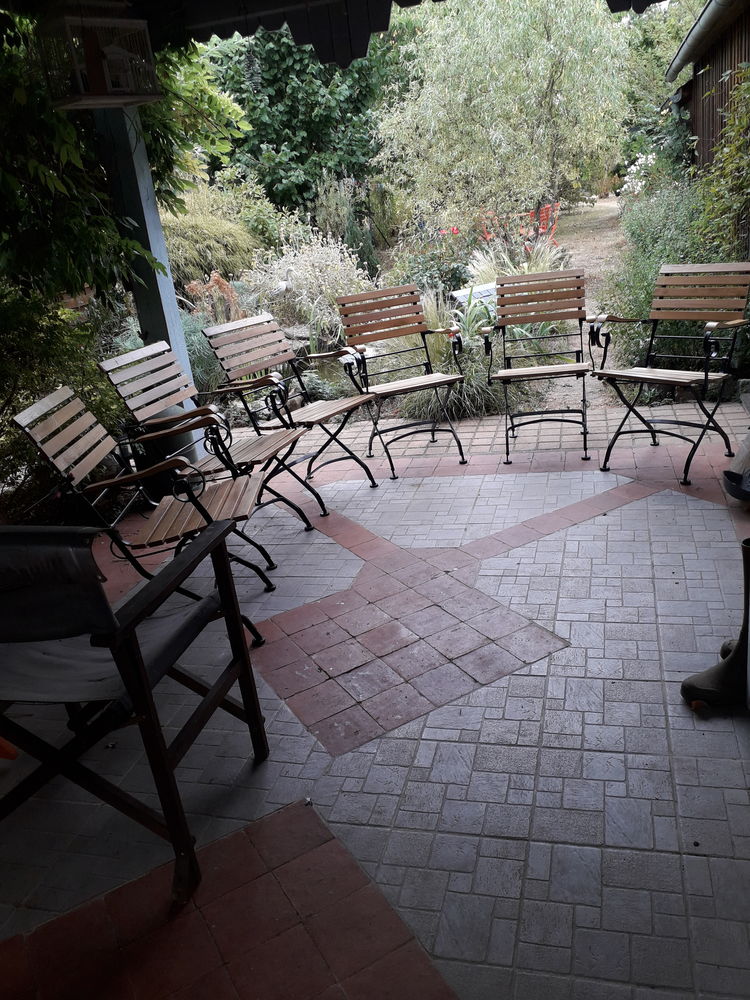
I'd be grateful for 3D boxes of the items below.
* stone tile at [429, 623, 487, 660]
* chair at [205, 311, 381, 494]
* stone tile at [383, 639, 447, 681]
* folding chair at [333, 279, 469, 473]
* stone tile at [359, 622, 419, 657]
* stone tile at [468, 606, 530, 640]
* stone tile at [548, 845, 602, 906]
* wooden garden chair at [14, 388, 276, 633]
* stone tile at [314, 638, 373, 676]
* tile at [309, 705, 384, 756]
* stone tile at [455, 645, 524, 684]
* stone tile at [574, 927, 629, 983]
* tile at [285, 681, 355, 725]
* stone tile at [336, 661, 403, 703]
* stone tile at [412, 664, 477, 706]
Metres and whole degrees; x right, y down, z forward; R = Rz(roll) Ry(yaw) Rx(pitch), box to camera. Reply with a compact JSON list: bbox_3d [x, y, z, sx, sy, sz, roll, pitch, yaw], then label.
[{"bbox_3d":[0.268,0.464,2.523,0.163,0.020,0.163,-18,23,-25],"label":"stone tile"},{"bbox_3d":[-0.374,-0.434,3.788,0.650,0.870,0.566,9,26,37],"label":"chair"},{"bbox_3d":[0.123,0.501,2.406,0.160,0.020,0.160,-18,23,-26],"label":"stone tile"},{"bbox_3d":[0.152,-0.635,4.130,0.566,0.870,0.650,-12,21,-12],"label":"folding chair"},{"bbox_3d":[0.044,0.459,2.545,0.160,0.020,0.160,-18,23,-26],"label":"stone tile"},{"bbox_3d":[0.399,0.410,2.550,0.160,0.020,0.160,-18,23,-26],"label":"stone tile"},{"bbox_3d":[0.419,0.786,1.621,0.097,0.020,0.146,-2,22,16],"label":"stone tile"},{"bbox_3d":[-0.724,0.040,2.725,0.660,0.885,0.570,-7,21,2],"label":"wooden garden chair"},{"bbox_3d":[-0.099,0.517,2.519,0.163,0.020,0.163,-18,23,-25],"label":"stone tile"},{"bbox_3d":[-0.077,0.646,2.172,0.163,0.020,0.163,-18,23,-25],"label":"tile"},{"bbox_3d":[0.351,0.505,2.385,0.163,0.020,0.163,-18,23,-25],"label":"stone tile"},{"bbox_3d":[0.422,0.852,1.449,0.099,0.020,0.098,-1,22,18],"label":"stone tile"},{"bbox_3d":[-0.159,0.605,2.310,0.163,0.020,0.163,-18,23,-25],"label":"tile"},{"bbox_3d":[-0.016,0.547,2.334,0.160,0.020,0.160,-18,23,-26],"label":"stone tile"},{"bbox_3d":[0.204,0.542,2.269,0.160,0.020,0.160,-18,23,-26],"label":"stone tile"}]

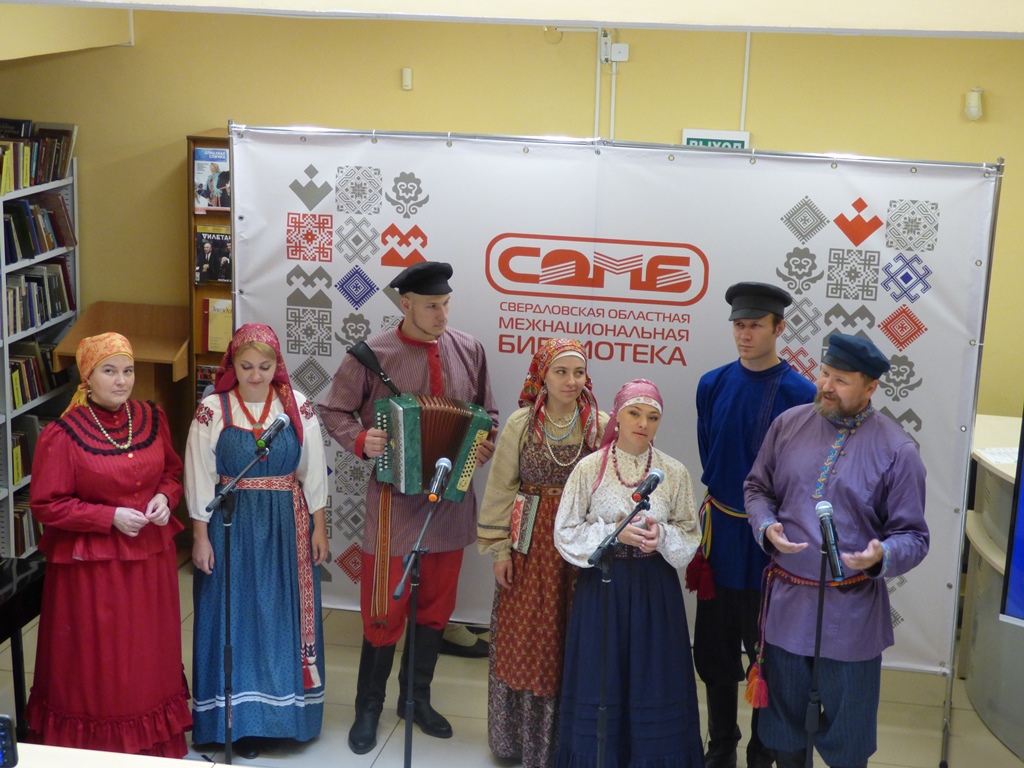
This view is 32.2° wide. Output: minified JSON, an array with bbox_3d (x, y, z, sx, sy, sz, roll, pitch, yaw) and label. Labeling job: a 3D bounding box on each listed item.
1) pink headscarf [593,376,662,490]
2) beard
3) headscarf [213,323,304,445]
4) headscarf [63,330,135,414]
[{"bbox_3d":[0.394,0.160,5.925,0.230,0.380,0.260,0,14,-9],"label":"pink headscarf"},{"bbox_3d":[1.054,0.069,5.710,0.100,0.105,0.140,1,19,-44],"label":"beard"},{"bbox_3d":[-0.907,0.000,6.350,0.320,0.440,0.280,-1,14,-9],"label":"headscarf"},{"bbox_3d":[-1.461,-0.034,6.270,0.200,0.280,0.260,-8,17,-34],"label":"headscarf"}]

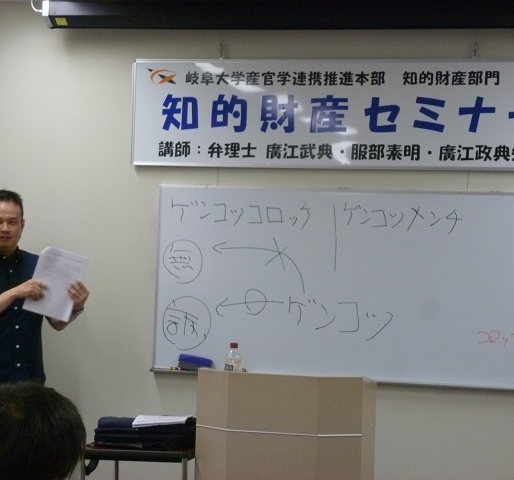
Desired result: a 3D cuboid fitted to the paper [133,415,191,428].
[{"bbox_3d":[-0.375,0.728,5.640,0.220,0.020,0.280,2,0,4],"label":"paper"}]

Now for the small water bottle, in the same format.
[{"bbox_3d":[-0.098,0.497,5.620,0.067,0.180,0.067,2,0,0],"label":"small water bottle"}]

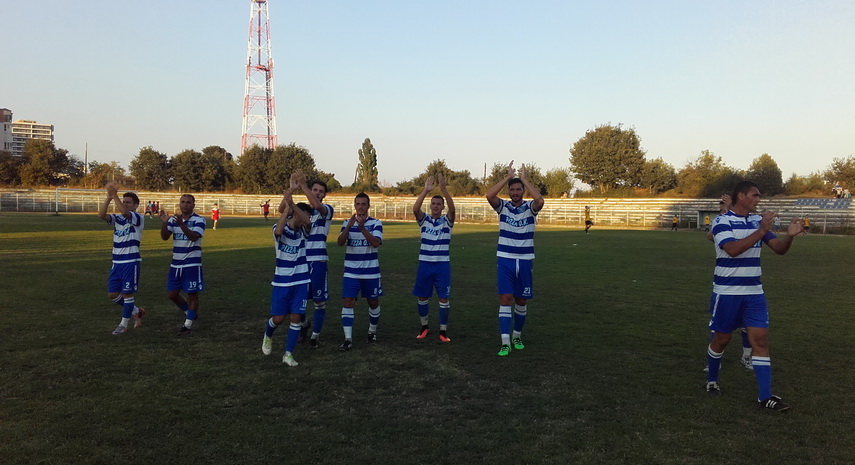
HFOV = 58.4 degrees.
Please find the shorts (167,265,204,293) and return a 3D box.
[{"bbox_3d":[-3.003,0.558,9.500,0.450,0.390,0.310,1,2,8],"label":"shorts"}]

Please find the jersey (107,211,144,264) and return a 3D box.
[{"bbox_3d":[-3.787,0.063,9.600,0.480,0.640,0.320,1,2,3],"label":"jersey"}]

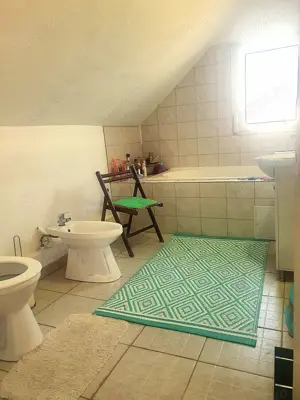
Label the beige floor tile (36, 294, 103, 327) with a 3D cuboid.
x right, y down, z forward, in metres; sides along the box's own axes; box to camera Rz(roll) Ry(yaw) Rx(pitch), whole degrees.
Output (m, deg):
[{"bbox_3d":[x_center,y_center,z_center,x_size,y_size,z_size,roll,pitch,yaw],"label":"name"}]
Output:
[{"bbox_3d":[-0.480,0.664,1.799,0.330,0.010,0.330,1,12,24],"label":"beige floor tile"}]

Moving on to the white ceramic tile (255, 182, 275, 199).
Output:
[{"bbox_3d":[1.057,-0.084,2.667,0.248,0.138,0.010,1,12,24],"label":"white ceramic tile"}]

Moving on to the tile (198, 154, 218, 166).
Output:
[{"bbox_3d":[0.708,-0.479,3.642,0.249,0.153,0.010,1,11,24],"label":"tile"}]

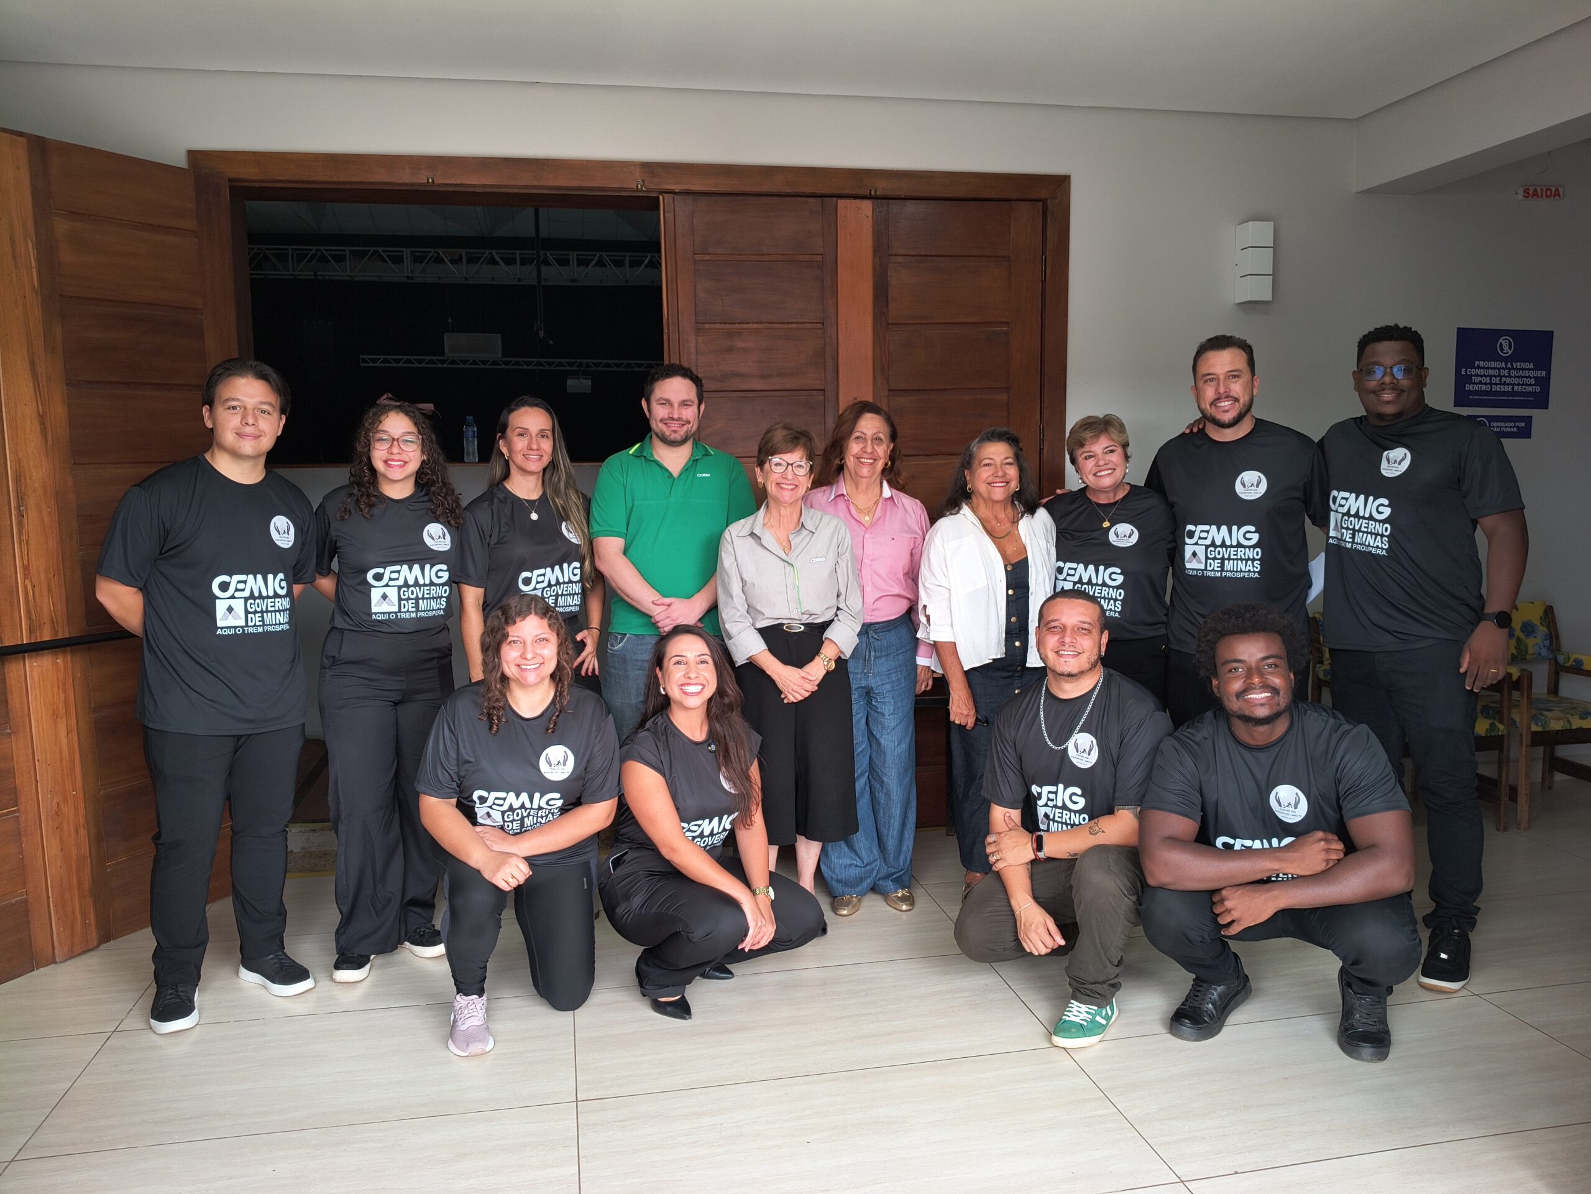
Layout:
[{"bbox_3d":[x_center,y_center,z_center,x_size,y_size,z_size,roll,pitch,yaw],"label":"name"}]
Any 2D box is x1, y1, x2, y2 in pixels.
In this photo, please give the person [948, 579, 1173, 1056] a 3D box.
[{"bbox_3d":[0.724,0.531,3.200,0.560,1.100,0.680,1,7,16],"label":"person"}]

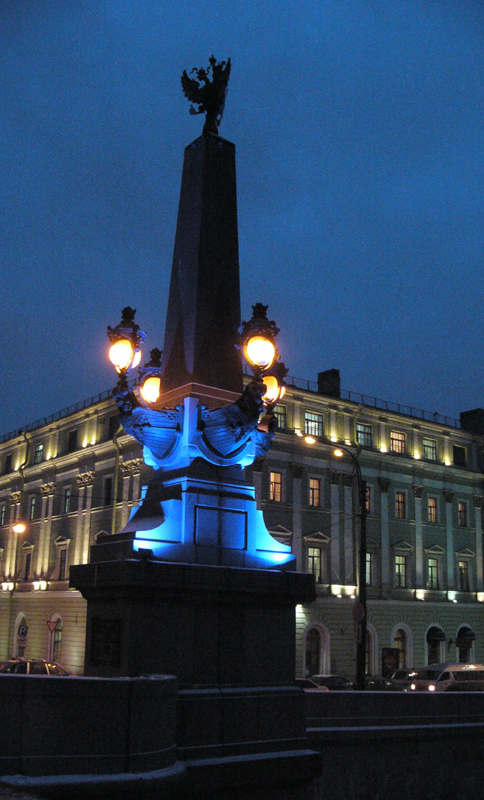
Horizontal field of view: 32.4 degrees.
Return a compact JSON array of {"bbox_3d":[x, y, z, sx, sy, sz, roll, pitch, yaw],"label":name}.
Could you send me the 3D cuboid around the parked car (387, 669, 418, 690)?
[{"bbox_3d":[10.939,18.621,54.694,4.550,1.740,1.820,13,-19,-36],"label":"parked car"}]

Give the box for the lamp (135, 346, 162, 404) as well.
[{"bbox_3d":[-1.523,-0.367,14.847,0.610,1.120,0.610,1,-15,0],"label":"lamp"}]

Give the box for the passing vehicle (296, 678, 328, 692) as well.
[{"bbox_3d":[2.793,16.374,46.484,4.350,1.420,1.700,13,-19,-36],"label":"passing vehicle"}]

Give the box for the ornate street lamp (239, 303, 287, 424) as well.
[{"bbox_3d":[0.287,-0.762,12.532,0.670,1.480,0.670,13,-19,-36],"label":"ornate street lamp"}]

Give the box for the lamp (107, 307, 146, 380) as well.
[{"bbox_3d":[-1.787,-0.906,12.839,0.610,1.140,0.610,1,-15,0],"label":"lamp"}]

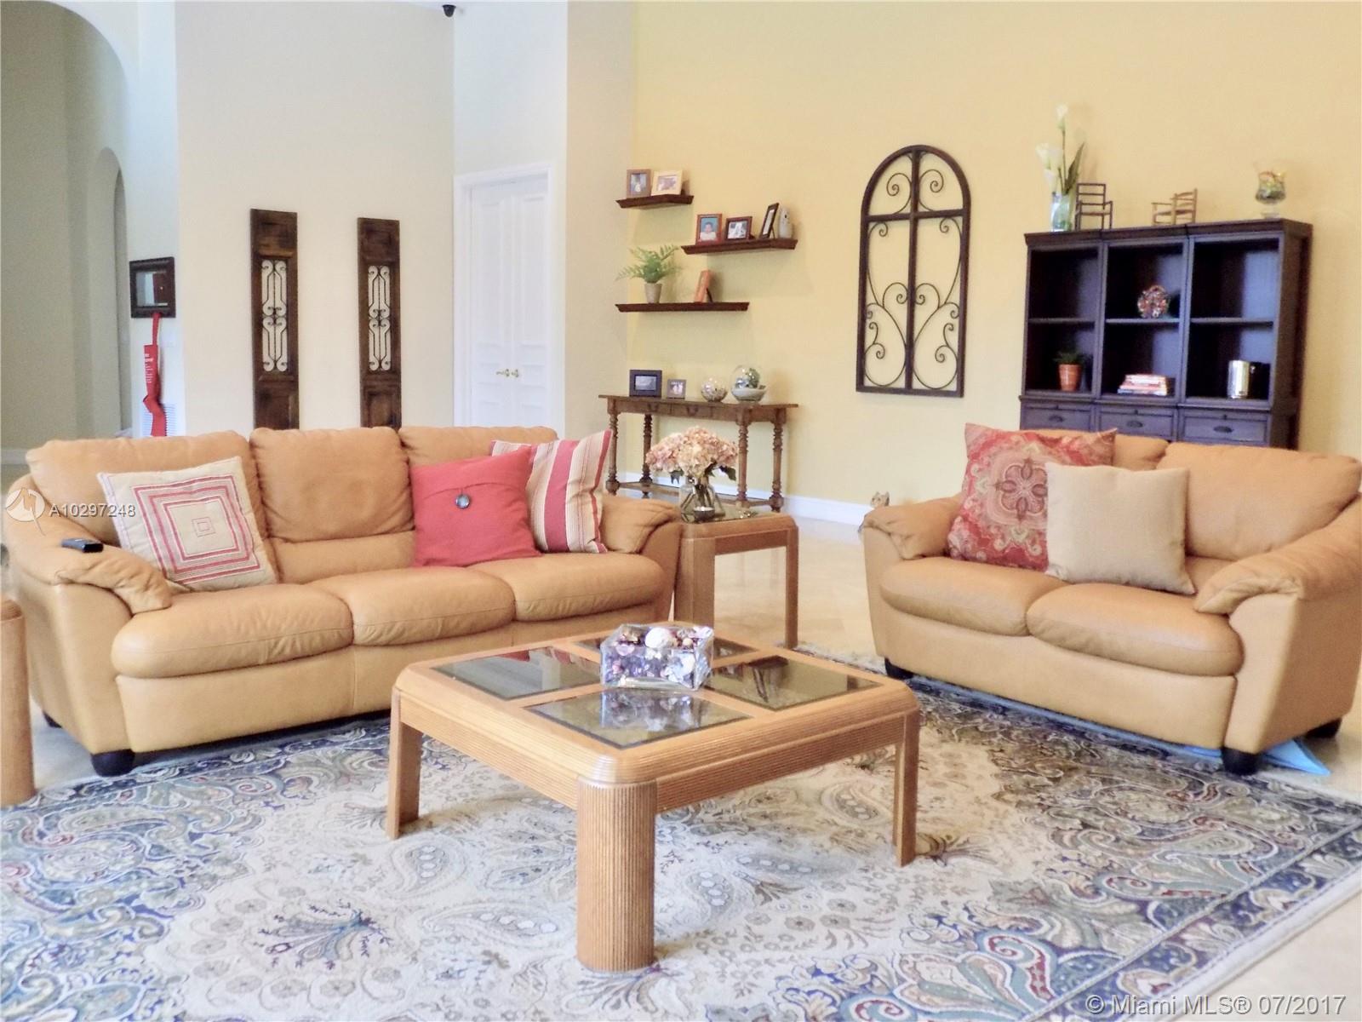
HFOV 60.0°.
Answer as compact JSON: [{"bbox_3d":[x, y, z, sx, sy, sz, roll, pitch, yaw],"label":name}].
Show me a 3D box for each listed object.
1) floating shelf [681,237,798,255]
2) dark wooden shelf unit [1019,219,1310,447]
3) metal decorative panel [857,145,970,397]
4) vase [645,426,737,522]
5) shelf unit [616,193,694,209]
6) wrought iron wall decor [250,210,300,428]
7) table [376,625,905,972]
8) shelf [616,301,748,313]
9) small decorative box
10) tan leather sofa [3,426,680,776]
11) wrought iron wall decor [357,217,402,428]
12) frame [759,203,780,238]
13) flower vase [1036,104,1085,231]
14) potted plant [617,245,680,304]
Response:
[{"bbox_3d":[0.416,-1.921,8.630,0.255,0.060,0.920,-8,12,-44],"label":"floating shelf"},{"bbox_3d":[2.564,-0.575,6.478,0.400,1.889,1.390,-8,12,-44],"label":"dark wooden shelf unit"},{"bbox_3d":[1.512,-1.563,7.718,0.035,1.604,0.866,-6,10,-43],"label":"metal decorative panel"},{"bbox_3d":[0.042,-0.149,4.479,0.341,0.337,0.300,1,7,0],"label":"vase"},{"bbox_3d":[-0.204,-2.405,9.207,0.255,0.060,0.615,-8,12,-44],"label":"shelf unit"},{"bbox_3d":[-3.175,-1.430,9.270,0.370,1.803,0.045,-6,10,-43],"label":"wrought iron wall decor"},{"bbox_3d":[-0.074,0.568,2.710,0.894,0.403,0.894,-5,10,-40],"label":"table"},{"bbox_3d":[-0.007,-1.571,9.123,0.250,0.060,1.205,-8,12,-44],"label":"shelf"},{"bbox_3d":[-0.051,0.327,2.647,0.210,0.091,0.199,3,8,10],"label":"small decorative box"},{"bbox_3d":[-1.149,0.202,4.341,2.200,0.920,0.910,-6,11,-35],"label":"tan leather sofa"},{"bbox_3d":[-2.503,-1.490,9.915,0.375,1.870,0.045,-8,12,-44],"label":"wrought iron wall decor"},{"bbox_3d":[0.635,-2.085,8.487,0.090,0.256,0.170,-2,8,-20],"label":"frame"},{"bbox_3d":[2.153,-1.922,6.687,0.210,0.703,0.240,-8,12,-44],"label":"flower vase"},{"bbox_3d":[-0.250,-1.879,9.389,0.370,0.455,0.430,-6,10,-43],"label":"potted plant"}]

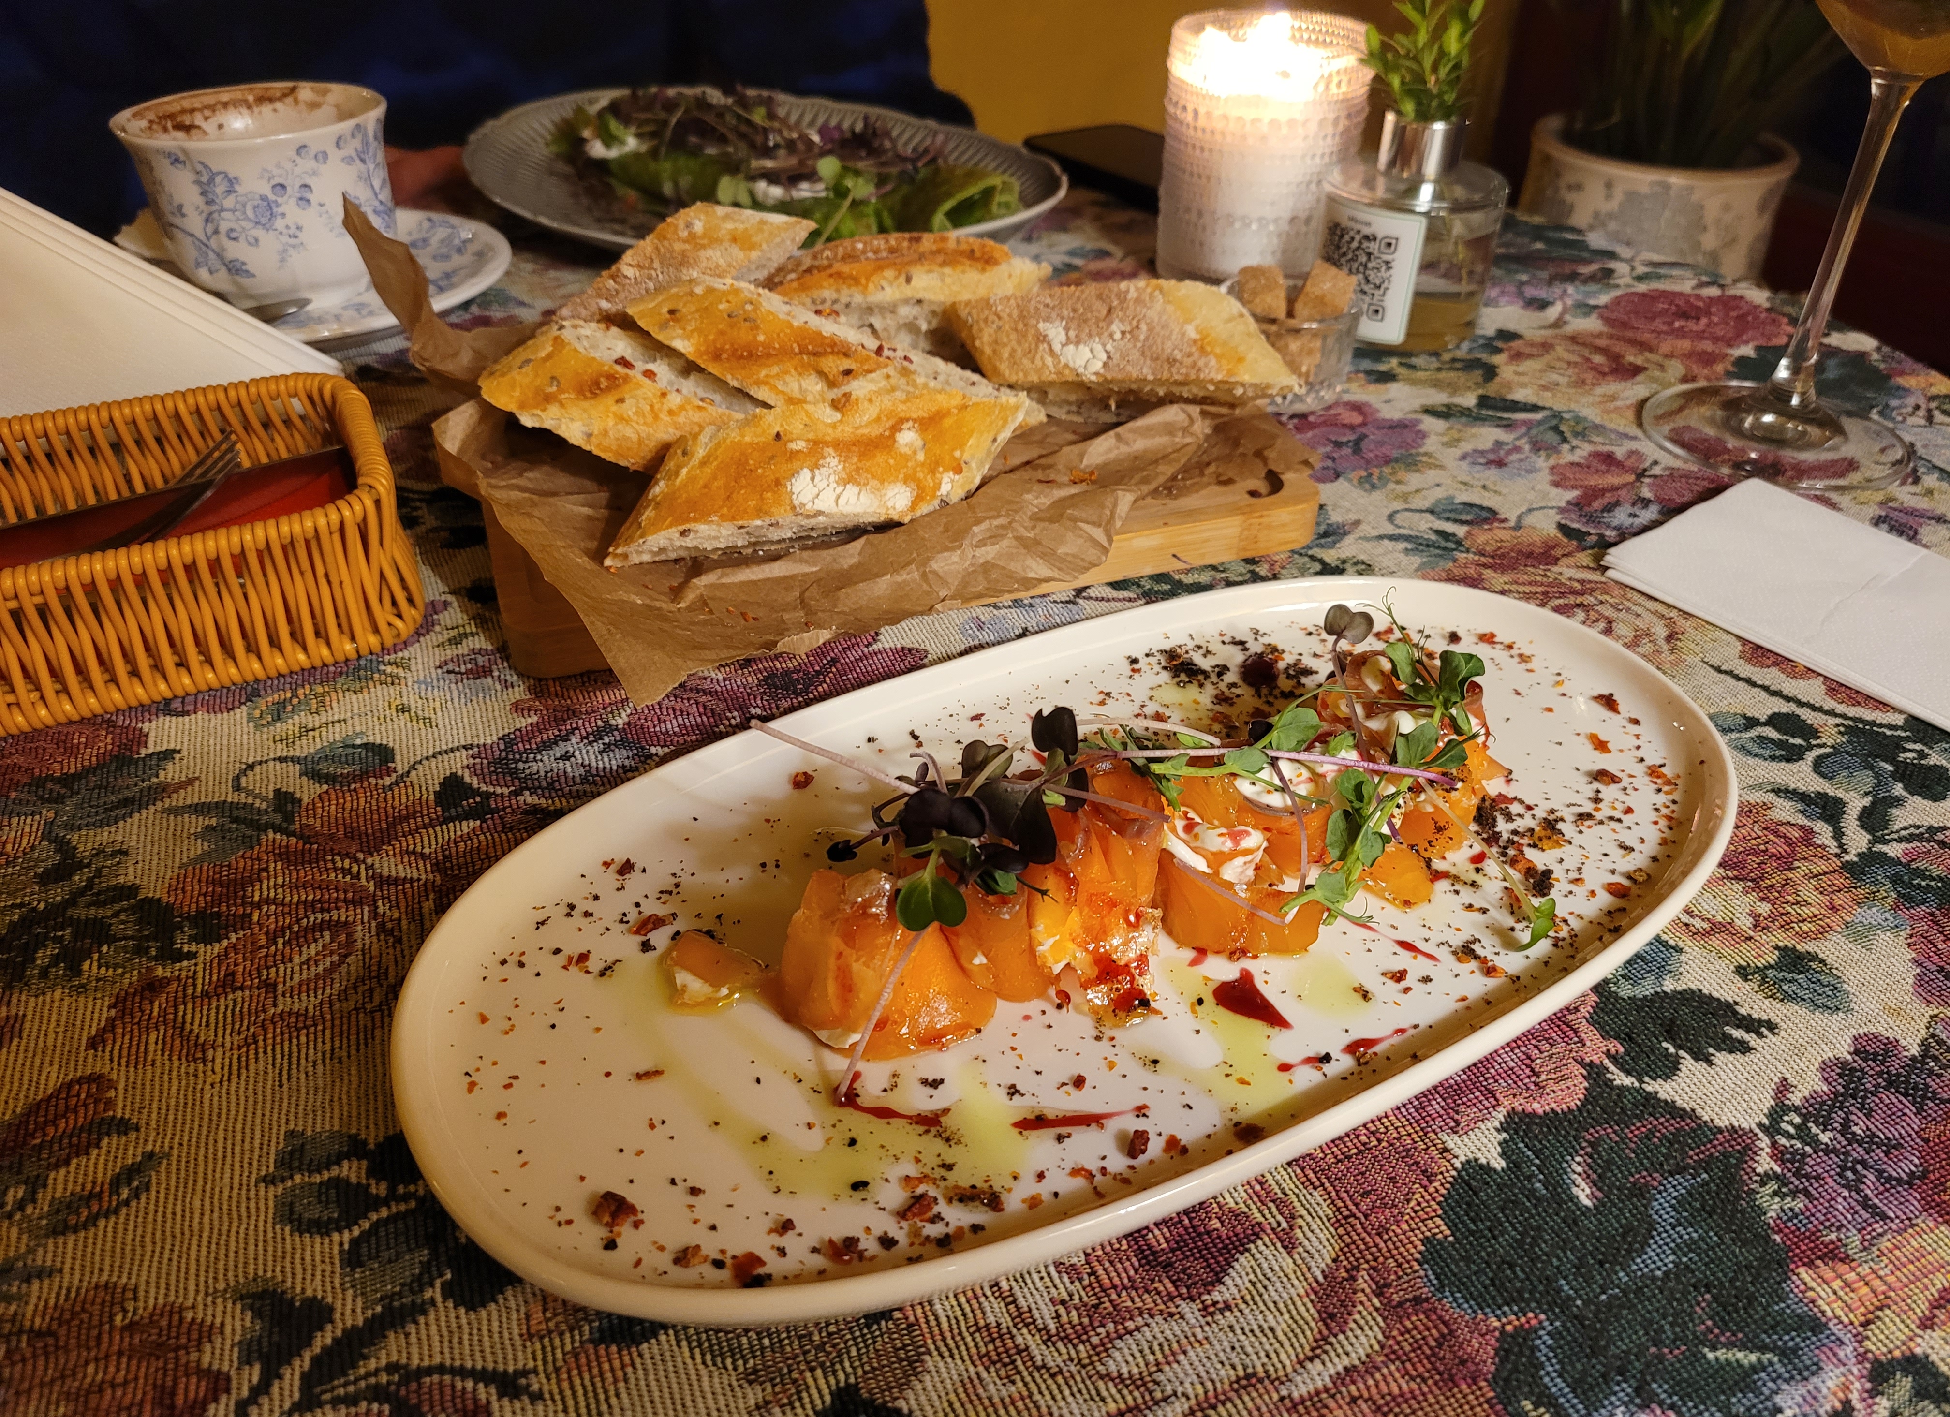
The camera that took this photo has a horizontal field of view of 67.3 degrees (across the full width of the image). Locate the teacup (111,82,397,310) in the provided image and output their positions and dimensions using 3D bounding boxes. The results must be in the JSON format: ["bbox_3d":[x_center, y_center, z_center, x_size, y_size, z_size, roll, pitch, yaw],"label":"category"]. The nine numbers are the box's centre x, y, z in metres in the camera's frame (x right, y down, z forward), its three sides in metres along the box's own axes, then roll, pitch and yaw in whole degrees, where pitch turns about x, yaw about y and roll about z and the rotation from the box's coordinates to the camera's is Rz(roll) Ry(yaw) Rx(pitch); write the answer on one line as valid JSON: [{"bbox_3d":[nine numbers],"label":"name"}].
[{"bbox_3d":[-0.261,-0.188,0.550,0.092,0.070,0.100,1,35,0],"label":"teacup"}]

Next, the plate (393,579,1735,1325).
[{"bbox_3d":[0.032,0.031,0.306,0.291,0.021,0.152,-18,40,-25],"label":"plate"}]

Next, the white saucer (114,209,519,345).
[{"bbox_3d":[-0.259,-0.161,0.568,0.158,0.022,0.158,1,36,0],"label":"white saucer"}]

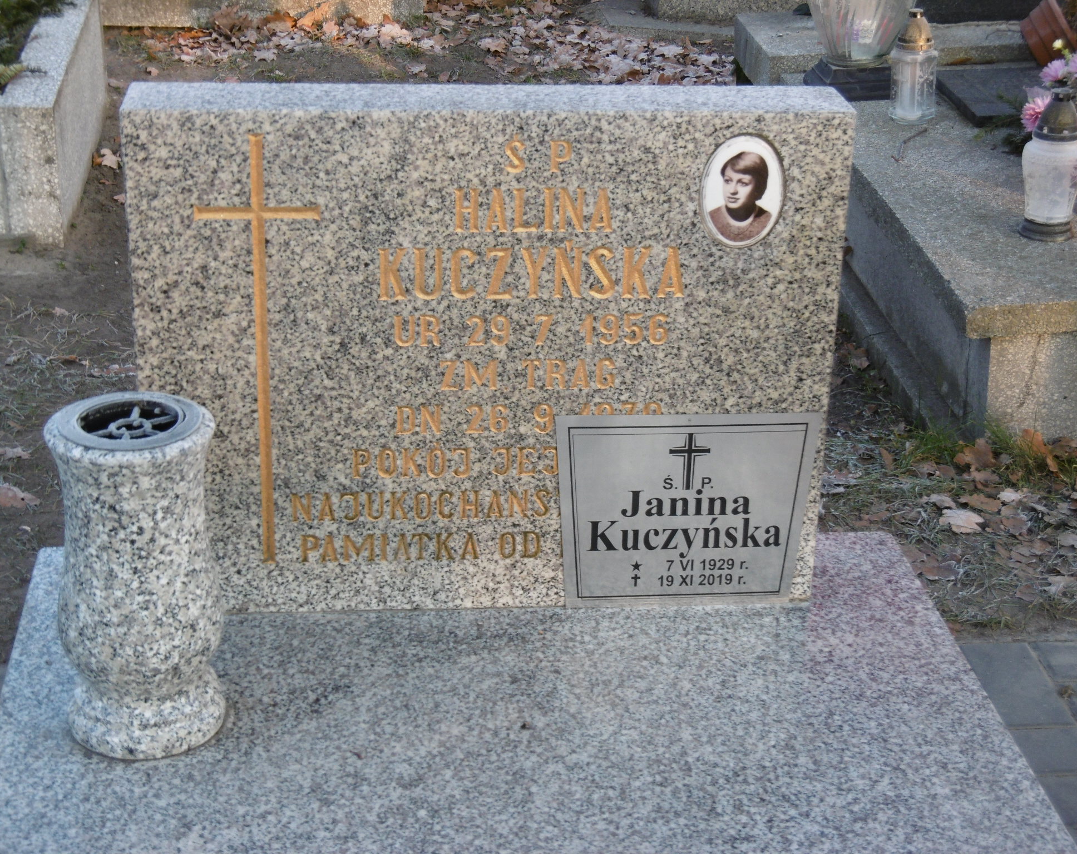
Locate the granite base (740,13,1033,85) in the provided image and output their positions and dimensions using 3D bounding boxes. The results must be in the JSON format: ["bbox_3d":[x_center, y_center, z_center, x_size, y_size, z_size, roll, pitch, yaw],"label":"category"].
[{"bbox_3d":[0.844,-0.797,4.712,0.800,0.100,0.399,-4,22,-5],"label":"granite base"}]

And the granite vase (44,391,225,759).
[{"bbox_3d":[-0.372,0.134,2.088,0.156,0.300,0.156,-1,22,-5],"label":"granite vase"}]

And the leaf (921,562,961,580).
[{"bbox_3d":[0.494,0.177,2.735,0.048,0.016,0.040,-4,22,-14],"label":"leaf"}]

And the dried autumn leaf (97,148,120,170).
[{"bbox_3d":[-0.847,-0.529,4.413,0.050,0.030,0.065,-2,22,-11],"label":"dried autumn leaf"}]

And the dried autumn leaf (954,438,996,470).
[{"bbox_3d":[0.613,0.037,3.138,0.055,0.037,0.032,-1,22,-5],"label":"dried autumn leaf"}]

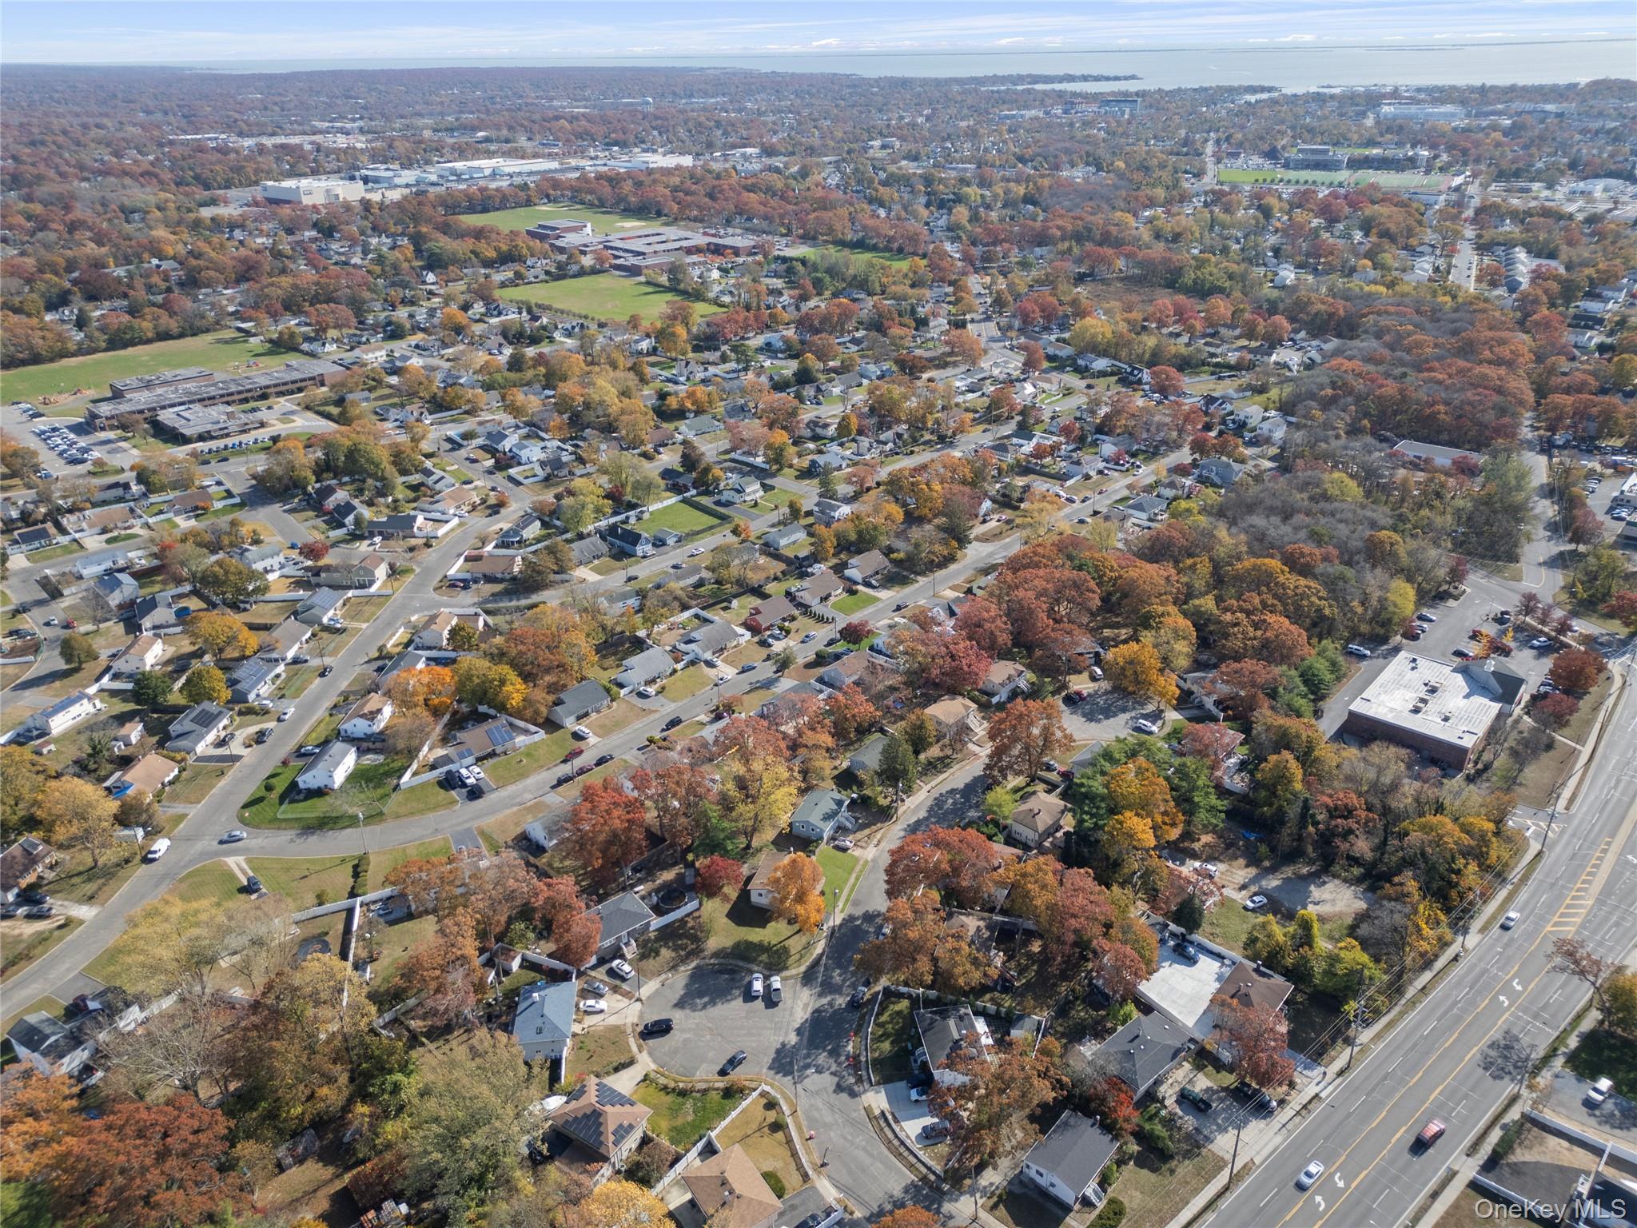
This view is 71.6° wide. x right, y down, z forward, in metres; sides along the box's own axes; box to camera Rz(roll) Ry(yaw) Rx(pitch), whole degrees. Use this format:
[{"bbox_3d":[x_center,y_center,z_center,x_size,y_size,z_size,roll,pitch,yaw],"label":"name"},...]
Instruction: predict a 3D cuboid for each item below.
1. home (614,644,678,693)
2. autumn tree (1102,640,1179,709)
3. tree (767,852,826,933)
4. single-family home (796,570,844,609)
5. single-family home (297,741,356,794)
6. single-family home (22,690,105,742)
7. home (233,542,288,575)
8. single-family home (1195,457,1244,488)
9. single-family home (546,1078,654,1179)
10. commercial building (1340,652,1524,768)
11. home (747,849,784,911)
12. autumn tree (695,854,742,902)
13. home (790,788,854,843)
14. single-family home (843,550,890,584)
[{"bbox_3d":[-45.301,13.504,293.544,10.000,4.900,13.800,22,34,38],"label":"home"},{"bbox_3d":[80.920,15.320,284.030,17.000,12.500,14.000,-1,27,0],"label":"autumn tree"},{"bbox_3d":[-3.874,50.633,204.253,10.500,17.200,10.500,-1,26,0],"label":"tree"},{"bbox_3d":[0.090,-7.680,341.010,8.410,4.950,14.050,23,35,39],"label":"single-family home"},{"bbox_3d":[-110.750,34.030,256.130,8.200,5.800,11.700,1,26,3],"label":"single-family home"},{"bbox_3d":[-185.880,23.150,279.600,7.200,6.200,13.400,8,28,17],"label":"single-family home"},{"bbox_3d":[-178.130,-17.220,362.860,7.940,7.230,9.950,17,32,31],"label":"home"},{"bbox_3d":[150.260,-52.840,423.990,13.000,7.500,13.500,16,31,30],"label":"single-family home"},{"bbox_3d":[-32.800,76.690,171.000,12.660,6.620,9.550,16,31,29],"label":"single-family home"},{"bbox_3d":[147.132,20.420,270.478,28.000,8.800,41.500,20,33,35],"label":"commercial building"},{"bbox_3d":[-7.258,50.410,218.458,8.700,5.000,12.300,8,28,16],"label":"home"},{"bbox_3d":[-18.824,50.392,214.861,9.400,8.500,9.400,-1,26,0],"label":"autumn tree"},{"bbox_3d":[0.570,41.920,238.130,8.400,5.000,11.900,11,29,22],"label":"home"},{"bbox_3d":[14.398,-15.077,349.370,9.800,4.900,13.700,23,35,38],"label":"single-family home"}]

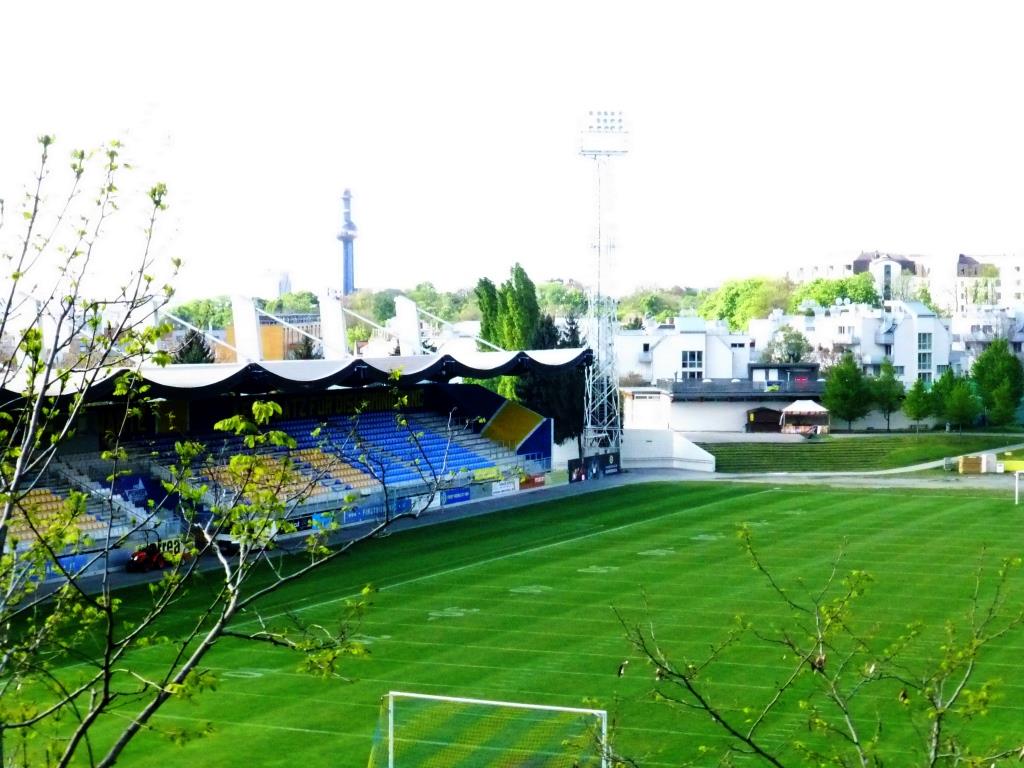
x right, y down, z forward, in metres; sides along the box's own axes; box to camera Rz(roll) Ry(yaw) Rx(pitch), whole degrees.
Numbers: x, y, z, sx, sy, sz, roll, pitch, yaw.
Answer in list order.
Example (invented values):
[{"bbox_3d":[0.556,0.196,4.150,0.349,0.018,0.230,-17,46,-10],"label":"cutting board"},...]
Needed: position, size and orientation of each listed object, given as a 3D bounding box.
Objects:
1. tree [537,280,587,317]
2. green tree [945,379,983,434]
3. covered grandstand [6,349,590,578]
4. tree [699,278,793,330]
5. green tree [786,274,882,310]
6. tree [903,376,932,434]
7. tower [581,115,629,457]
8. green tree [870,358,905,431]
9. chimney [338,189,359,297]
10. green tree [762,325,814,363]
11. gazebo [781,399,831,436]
[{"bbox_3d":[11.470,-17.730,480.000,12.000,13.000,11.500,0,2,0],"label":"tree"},{"bbox_3d":[43.290,2.310,199.000,3.700,5.700,3.600,0,2,0],"label":"green tree"},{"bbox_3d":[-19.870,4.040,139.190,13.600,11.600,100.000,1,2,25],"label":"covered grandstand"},{"bbox_3d":[40.030,-11.920,355.000,15.800,13.500,14.000,0,2,0],"label":"tree"},{"bbox_3d":[57.630,-13.670,370.000,16.300,13.000,14.000,0,2,0],"label":"green tree"},{"bbox_3d":[39.120,2.170,200.000,2.900,5.800,2.900,0,2,0],"label":"tree"},{"bbox_3d":[8.350,-8.530,188.000,4.200,32.200,2.800,-1,2,-10],"label":"tower"},{"bbox_3d":[37.540,1.150,207.000,3.500,7.400,3.500,0,2,0],"label":"green tree"},{"bbox_3d":[-136.640,-100.090,1720.000,17.000,124.000,17.000,0,2,0],"label":"chimney"},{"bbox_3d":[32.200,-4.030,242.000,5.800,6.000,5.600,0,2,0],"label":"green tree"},{"bbox_3d":[28.940,3.320,203.500,4.400,3.400,3.300,0,2,12],"label":"gazebo"}]

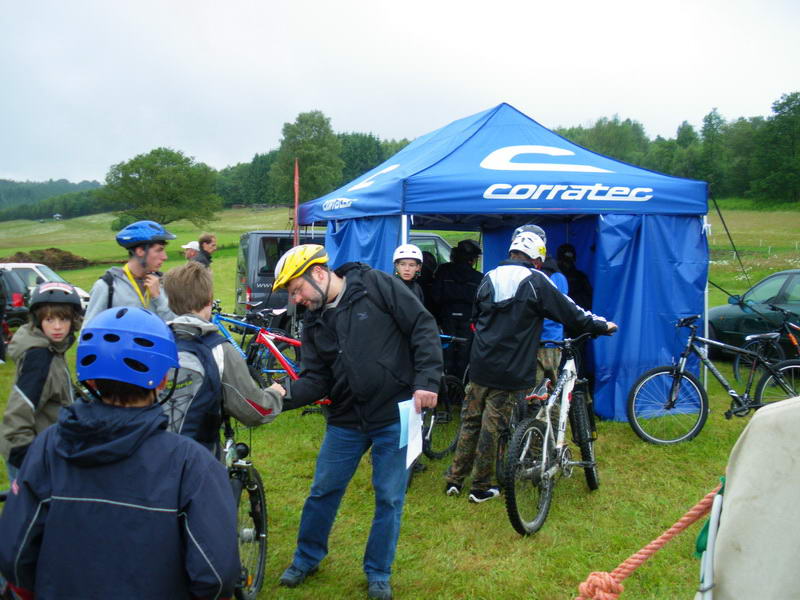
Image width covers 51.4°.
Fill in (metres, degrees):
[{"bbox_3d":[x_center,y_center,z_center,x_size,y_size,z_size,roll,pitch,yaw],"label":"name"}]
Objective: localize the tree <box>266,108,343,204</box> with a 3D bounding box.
[{"bbox_3d":[-17.991,-26.803,158.398,14.231,18.281,13.519,-1,4,-6],"label":"tree"}]

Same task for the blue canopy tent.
[{"bbox_3d":[0.697,-0.643,10.434,3.020,3.130,6.000,-2,5,-15],"label":"blue canopy tent"}]

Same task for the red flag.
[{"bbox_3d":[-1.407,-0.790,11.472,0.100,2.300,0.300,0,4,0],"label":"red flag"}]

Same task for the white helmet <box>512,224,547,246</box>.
[{"bbox_3d":[0.966,-0.457,6.184,0.220,0.180,0.270,1,5,15],"label":"white helmet"}]

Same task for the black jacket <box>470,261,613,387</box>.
[{"bbox_3d":[0.894,0.166,5.409,0.880,0.860,0.450,1,5,22],"label":"black jacket"}]

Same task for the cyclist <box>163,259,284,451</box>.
[{"bbox_3d":[-0.849,0.633,3.789,0.550,1.631,0.580,3,6,40],"label":"cyclist"}]

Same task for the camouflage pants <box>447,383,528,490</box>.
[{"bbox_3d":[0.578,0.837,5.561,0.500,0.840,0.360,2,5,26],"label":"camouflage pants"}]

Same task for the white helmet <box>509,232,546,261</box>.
[{"bbox_3d":[0.837,-0.343,5.440,0.220,0.190,0.270,2,5,25],"label":"white helmet"}]

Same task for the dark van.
[{"bbox_3d":[-0.547,-0.369,15.863,4.800,1.920,1.900,-2,5,-18],"label":"dark van"}]

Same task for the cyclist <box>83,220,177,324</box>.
[{"bbox_3d":[-1.393,0.505,4.401,0.450,1.802,0.550,3,5,35],"label":"cyclist"}]

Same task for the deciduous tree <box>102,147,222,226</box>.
[{"bbox_3d":[-33.990,-16.367,119.074,17.308,11.077,16.442,-2,5,-16],"label":"deciduous tree"}]

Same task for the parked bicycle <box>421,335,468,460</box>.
[{"bbox_3d":[0.136,0.775,5.957,0.600,1.020,1.700,1,5,18],"label":"parked bicycle"}]

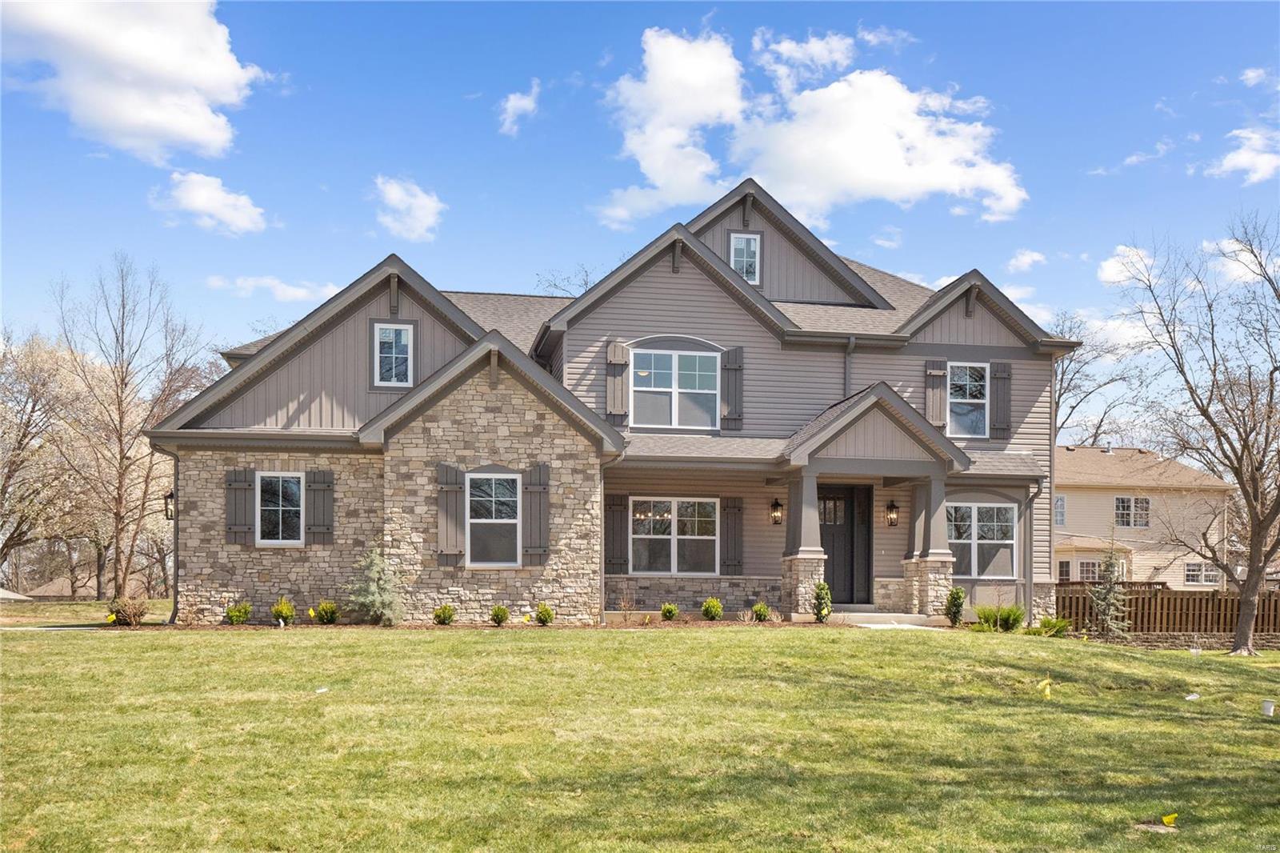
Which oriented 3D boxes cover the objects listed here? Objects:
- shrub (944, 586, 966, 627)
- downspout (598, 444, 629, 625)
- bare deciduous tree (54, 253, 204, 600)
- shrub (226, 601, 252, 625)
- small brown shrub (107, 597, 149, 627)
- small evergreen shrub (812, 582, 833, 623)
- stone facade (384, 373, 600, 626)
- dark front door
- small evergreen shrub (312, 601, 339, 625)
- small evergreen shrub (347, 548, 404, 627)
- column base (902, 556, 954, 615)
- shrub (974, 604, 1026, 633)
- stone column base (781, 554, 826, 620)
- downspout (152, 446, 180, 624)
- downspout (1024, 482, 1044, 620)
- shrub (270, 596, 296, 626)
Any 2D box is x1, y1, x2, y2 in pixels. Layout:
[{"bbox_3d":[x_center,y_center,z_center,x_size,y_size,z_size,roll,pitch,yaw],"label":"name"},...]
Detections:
[{"bbox_3d":[5.795,3.313,23.500,0.400,0.750,0.400,0,-1,-11],"label":"shrub"},{"bbox_3d":[-0.442,1.801,21.350,0.460,2.980,0.160,0,-1,-11],"label":"downspout"},{"bbox_3d":[-13.592,0.133,34.000,4.200,9.600,4.100,0,-2,-10],"label":"bare deciduous tree"},{"bbox_3d":[-6.691,3.102,21.350,0.450,0.410,0.430,0,-2,-10],"label":"shrub"},{"bbox_3d":[-8.443,3.057,21.100,0.680,0.510,0.640,0,-2,-10],"label":"small brown shrub"},{"bbox_3d":[3.409,3.285,23.900,0.380,0.790,0.370,0,-2,-10],"label":"small evergreen shrub"},{"bbox_3d":[-2.529,1.205,22.338,3.830,4.470,0.330,0,-2,-10],"label":"stone facade"},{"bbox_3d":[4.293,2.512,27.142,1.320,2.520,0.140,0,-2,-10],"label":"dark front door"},{"bbox_3d":[-4.982,2.949,20.300,0.420,0.380,0.420,0,-1,-11],"label":"small evergreen shrub"},{"bbox_3d":[-4.168,2.540,20.200,0.860,1.200,0.840,0,-1,-11],"label":"small evergreen shrub"},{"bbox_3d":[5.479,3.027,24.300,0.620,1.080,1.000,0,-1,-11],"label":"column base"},{"bbox_3d":[7.109,3.794,25.300,0.950,0.530,0.850,0,-1,-11],"label":"shrub"},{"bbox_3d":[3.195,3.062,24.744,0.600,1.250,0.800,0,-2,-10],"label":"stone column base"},{"bbox_3d":[-7.948,1.814,21.500,0.450,3.050,0.250,0,-2,-10],"label":"downspout"},{"bbox_3d":[8.047,2.548,26.100,0.380,2.950,0.220,0,-1,-11],"label":"downspout"},{"bbox_3d":[-5.614,2.904,20.150,0.400,0.450,0.400,0,-1,-11],"label":"shrub"}]

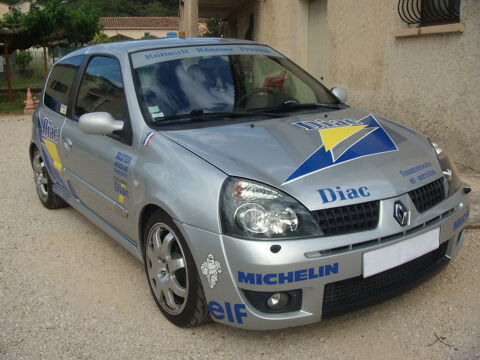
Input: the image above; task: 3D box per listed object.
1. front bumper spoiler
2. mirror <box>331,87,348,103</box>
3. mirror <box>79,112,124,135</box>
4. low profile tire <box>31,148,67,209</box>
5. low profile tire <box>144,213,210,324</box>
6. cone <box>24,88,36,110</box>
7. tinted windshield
[{"bbox_3d":[0.567,0.280,2.617,1.640,0.530,0.620,-11,17,-32],"label":"front bumper spoiler"},{"bbox_3d":[0.677,-0.600,3.781,0.220,0.140,0.140,-11,17,-32],"label":"mirror"},{"bbox_3d":[-0.747,-0.307,2.860,0.230,0.140,0.140,-11,17,-32],"label":"mirror"},{"bbox_3d":[-1.652,-0.041,4.635,0.200,0.585,0.585,-11,17,-32],"label":"low profile tire"},{"bbox_3d":[-0.264,0.436,2.641,0.200,0.585,0.585,-11,17,-32],"label":"low profile tire"},{"bbox_3d":[-4.681,-1.803,11.800,0.270,0.490,0.270,-1,14,0],"label":"cone"},{"bbox_3d":[-0.041,-0.635,3.277,1.400,0.130,0.750,-11,51,-32],"label":"tinted windshield"}]

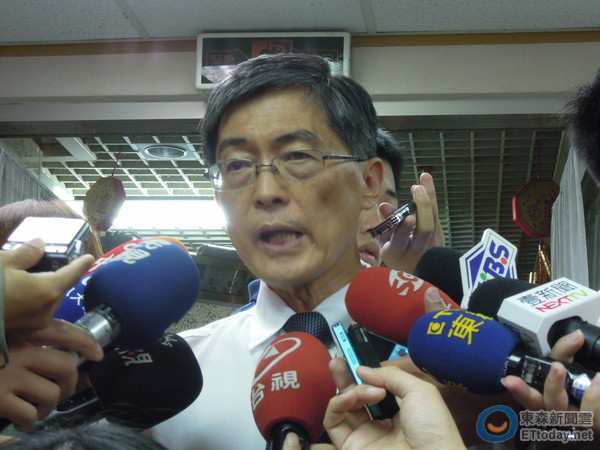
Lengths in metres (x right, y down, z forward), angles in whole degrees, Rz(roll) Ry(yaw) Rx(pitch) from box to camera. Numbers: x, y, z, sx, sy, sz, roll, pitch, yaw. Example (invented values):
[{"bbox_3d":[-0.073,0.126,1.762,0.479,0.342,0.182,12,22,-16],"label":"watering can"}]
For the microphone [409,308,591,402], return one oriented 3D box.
[{"bbox_3d":[0.209,0.139,1.351,0.235,0.074,0.074,20,-3,26],"label":"microphone"}]

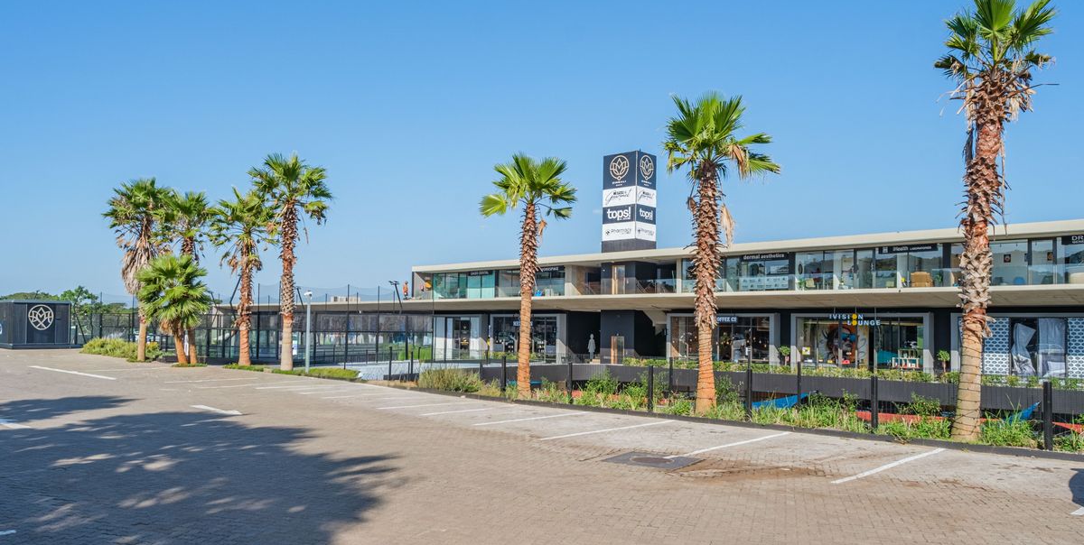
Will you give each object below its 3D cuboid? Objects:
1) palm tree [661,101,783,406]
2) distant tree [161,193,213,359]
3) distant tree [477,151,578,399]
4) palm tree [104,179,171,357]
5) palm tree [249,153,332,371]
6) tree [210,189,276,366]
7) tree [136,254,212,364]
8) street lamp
[{"bbox_3d":[3.987,-0.459,16.020,2.585,7.115,2.507,1,-4,0],"label":"palm tree"},{"bbox_3d":[-16.686,0.156,33.550,2.865,8.066,2.779,1,-4,0],"label":"distant tree"},{"bbox_3d":[-0.420,0.003,20.511,2.787,6.834,2.703,1,-4,0],"label":"distant tree"},{"bbox_3d":[-20.116,-0.150,35.780,3.550,9.055,3.444,1,-4,0],"label":"palm tree"},{"bbox_3d":[-10.452,-0.472,29.777,3.369,8.960,3.268,1,-4,0],"label":"palm tree"},{"bbox_3d":[-13.408,0.169,32.246,2.997,7.954,2.907,1,-4,0],"label":"tree"},{"bbox_3d":[-16.635,1.661,32.653,3.429,4.933,3.326,1,-4,0],"label":"tree"},{"bbox_3d":[-9.242,2.345,28.600,0.340,3.226,0.340,1,-4,0],"label":"street lamp"}]

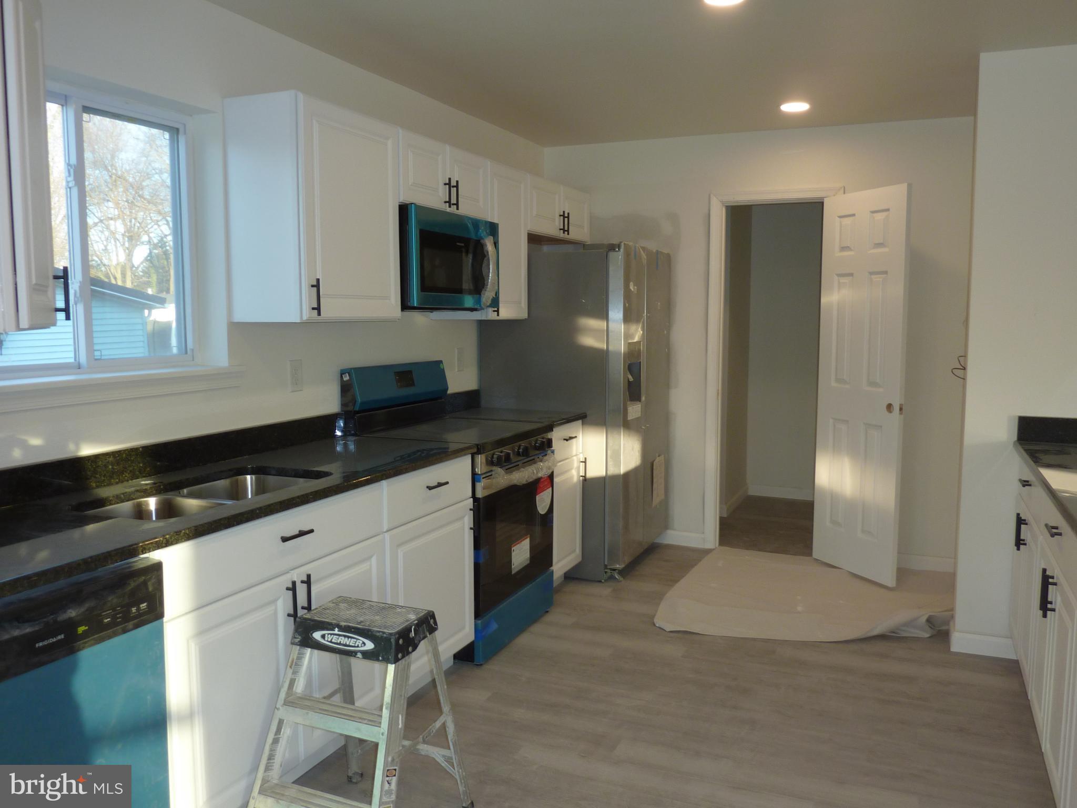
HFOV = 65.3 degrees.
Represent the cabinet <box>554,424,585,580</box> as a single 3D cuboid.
[{"bbox_3d":[-0.135,0.508,4.410,0.621,0.847,0.447,3,7,24],"label":"cabinet"}]

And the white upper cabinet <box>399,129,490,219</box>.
[{"bbox_3d":[-0.539,-0.985,3.708,0.327,0.293,0.766,3,7,24],"label":"white upper cabinet"}]

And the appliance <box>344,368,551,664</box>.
[{"bbox_3d":[-0.356,0.426,3.817,0.678,1.193,0.765,3,7,24],"label":"appliance"}]

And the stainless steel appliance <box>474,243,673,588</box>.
[{"bbox_3d":[0.232,0.016,4.894,0.838,1.765,0.881,3,7,24],"label":"stainless steel appliance"}]

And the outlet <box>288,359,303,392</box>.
[{"bbox_3d":[-0.944,-0.109,3.286,0.008,0.120,0.073,3,7,24],"label":"outlet"}]

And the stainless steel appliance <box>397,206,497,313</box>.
[{"bbox_3d":[-0.495,-0.622,3.743,0.405,0.428,0.761,3,7,24],"label":"stainless steel appliance"}]

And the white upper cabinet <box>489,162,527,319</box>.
[{"bbox_3d":[-0.293,-0.809,4.278,0.327,0.760,0.437,3,7,24],"label":"white upper cabinet"}]

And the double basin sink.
[{"bbox_3d":[-0.973,0.377,2.490,0.410,0.205,0.740,3,7,24],"label":"double basin sink"}]

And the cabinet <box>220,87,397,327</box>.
[{"bbox_3d":[-0.814,-0.689,3.123,0.327,0.760,0.580,3,7,24],"label":"cabinet"}]

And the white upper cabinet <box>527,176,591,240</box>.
[{"bbox_3d":[-0.018,-1.110,4.863,0.327,0.294,0.911,3,7,24],"label":"white upper cabinet"}]

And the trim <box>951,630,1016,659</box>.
[{"bbox_3d":[1.873,1.014,3.530,0.243,0.085,0.016,3,7,24],"label":"trim"}]

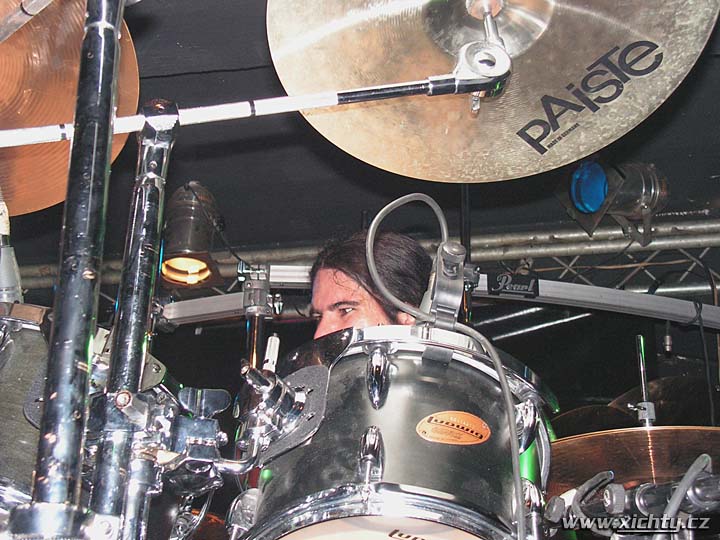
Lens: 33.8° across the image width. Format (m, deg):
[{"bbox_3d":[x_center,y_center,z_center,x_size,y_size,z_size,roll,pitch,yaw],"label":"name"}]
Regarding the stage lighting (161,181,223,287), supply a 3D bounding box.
[{"bbox_3d":[-0.643,-0.146,4.500,0.280,0.390,0.310,4,-31,-8],"label":"stage lighting"}]

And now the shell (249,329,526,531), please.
[{"bbox_3d":[0.044,0.248,1.301,0.325,0.215,0.325,5,-40,2],"label":"shell"}]

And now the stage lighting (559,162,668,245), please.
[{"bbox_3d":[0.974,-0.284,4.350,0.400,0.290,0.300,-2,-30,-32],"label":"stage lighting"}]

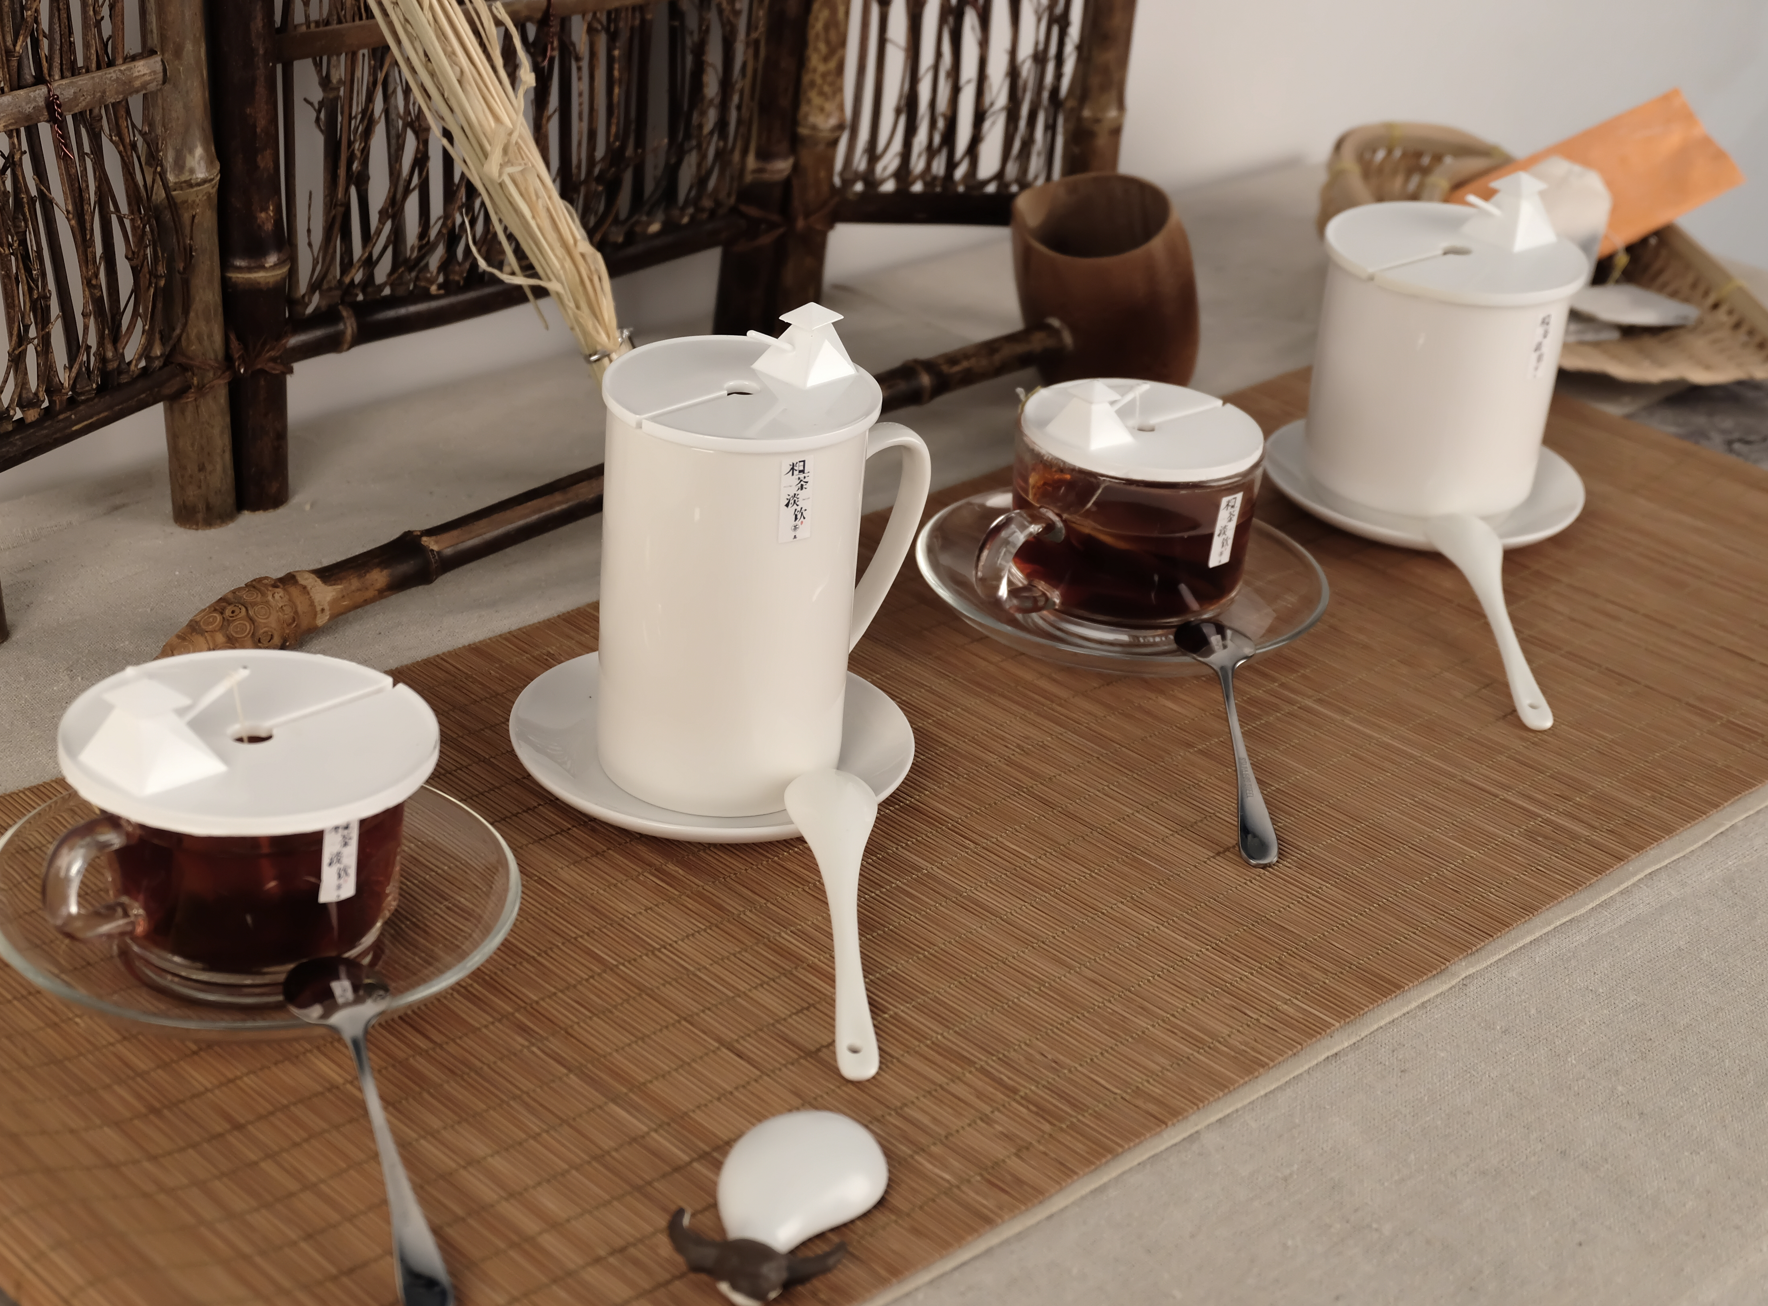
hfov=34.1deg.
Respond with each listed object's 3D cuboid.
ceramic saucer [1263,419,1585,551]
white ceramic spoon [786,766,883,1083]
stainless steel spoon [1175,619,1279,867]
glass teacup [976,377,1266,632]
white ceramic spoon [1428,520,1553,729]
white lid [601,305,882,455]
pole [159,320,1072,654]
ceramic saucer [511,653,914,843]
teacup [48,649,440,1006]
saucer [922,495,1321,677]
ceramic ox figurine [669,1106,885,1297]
[{"bbox_3d":[0.206,-0.061,1.104,0.121,0.018,0.121,6,27,0],"label":"ceramic saucer"},{"bbox_3d":[-0.012,0.073,0.794,0.028,0.016,0.131,2,36,-7],"label":"white ceramic spoon"},{"bbox_3d":[0.109,0.027,0.907,0.026,0.014,0.126,3,37,-6],"label":"stainless steel spoon"},{"bbox_3d":[0.074,-0.049,0.979,0.110,0.077,0.083,-15,33,-35],"label":"glass teacup"},{"bbox_3d":[0.213,-0.011,1.004,0.028,0.016,0.132,3,36,-6],"label":"white ceramic spoon"},{"bbox_3d":[-0.039,-0.081,0.815,0.079,0.023,0.079,4,27,-2],"label":"white lid"},{"bbox_3d":[-0.078,-0.063,1.027,0.423,0.021,0.021,-23,38,-39],"label":"pole"},{"bbox_3d":[-0.052,0.031,0.871,0.121,0.018,0.121,4,27,-2],"label":"ceramic saucer"},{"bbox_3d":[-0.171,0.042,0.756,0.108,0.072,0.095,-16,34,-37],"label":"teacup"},{"bbox_3d":[0.082,-0.021,1.002,0.142,0.019,0.142,4,27,-2],"label":"saucer"},{"bbox_3d":[-0.023,0.125,0.679,0.043,0.028,0.057,12,27,13],"label":"ceramic ox figurine"}]

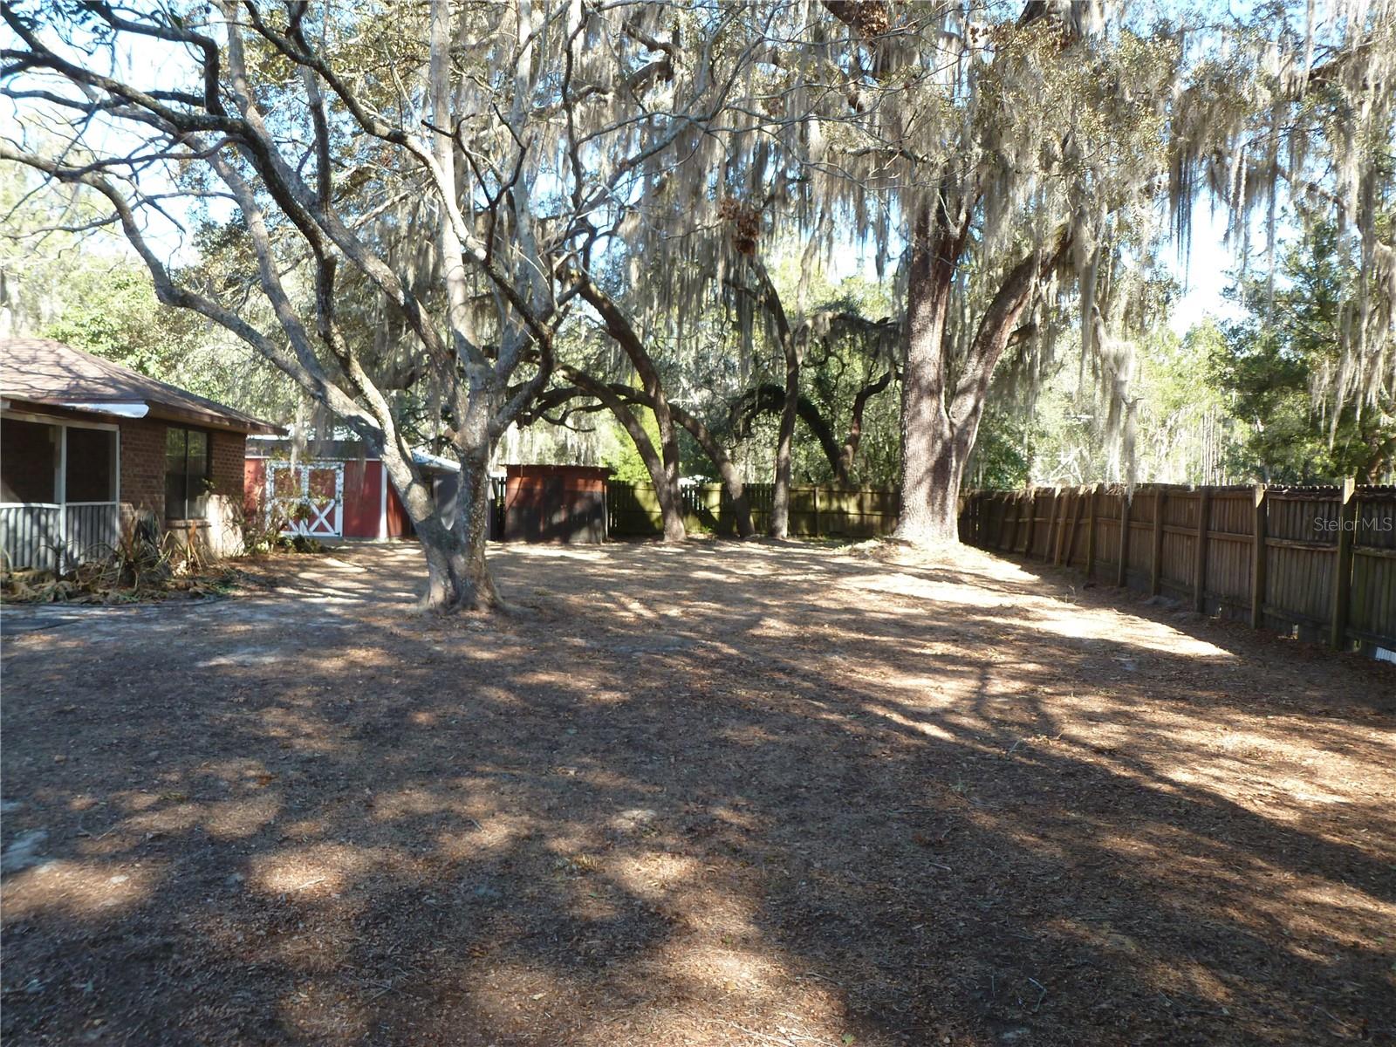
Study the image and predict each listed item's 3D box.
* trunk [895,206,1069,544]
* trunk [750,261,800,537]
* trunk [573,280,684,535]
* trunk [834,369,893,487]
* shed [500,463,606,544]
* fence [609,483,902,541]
[{"bbox_3d":[7.451,-3.890,27.500,4.300,8.800,2.000,2,2,3],"label":"trunk"},{"bbox_3d":[2.275,-3.652,30.800,1.400,8.100,1.000,2,2,3],"label":"trunk"},{"bbox_3d":[-1.920,-3.154,29.300,3.100,7.250,1.400,2,2,3],"label":"trunk"},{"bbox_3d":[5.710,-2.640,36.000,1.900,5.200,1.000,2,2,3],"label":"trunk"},{"bbox_3d":[-3.719,-0.527,27.400,2.700,2.000,1.900,2,2,3],"label":"shed"},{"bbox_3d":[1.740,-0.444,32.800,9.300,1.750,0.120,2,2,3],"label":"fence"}]

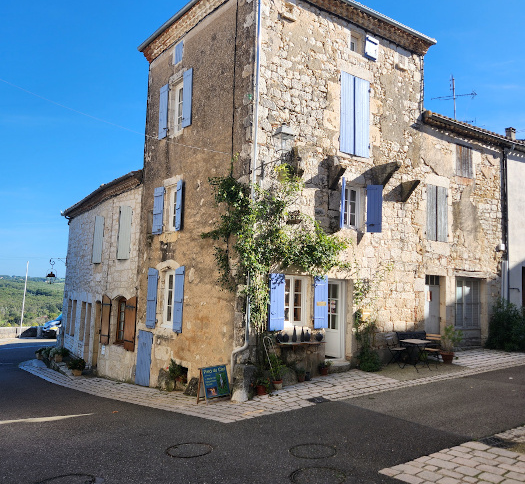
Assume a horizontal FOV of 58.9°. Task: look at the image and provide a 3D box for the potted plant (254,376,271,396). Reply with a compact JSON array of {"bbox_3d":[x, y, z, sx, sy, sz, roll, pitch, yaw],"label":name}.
[{"bbox_3d":[-0.005,3.154,10.239,0.340,0.420,0.340,2,-4,0],"label":"potted plant"}]

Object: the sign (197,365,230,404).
[{"bbox_3d":[-1.040,3.083,10.225,0.400,0.800,0.750,-2,-5,42],"label":"sign"}]

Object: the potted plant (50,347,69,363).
[{"bbox_3d":[-8.337,4.593,19.142,0.580,0.600,0.580,2,-4,0],"label":"potted plant"}]

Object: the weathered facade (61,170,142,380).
[{"bbox_3d":[-6.276,1.473,18.840,1.400,7.100,9.000,5,-5,-37],"label":"weathered facade"}]

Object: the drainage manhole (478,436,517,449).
[{"bbox_3d":[2.916,2.488,5.771,0.320,0.040,0.380,4,-4,-28],"label":"drainage manhole"}]

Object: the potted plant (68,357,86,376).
[{"bbox_3d":[-6.738,4.530,16.988,0.560,0.680,0.560,2,-4,0],"label":"potted plant"}]

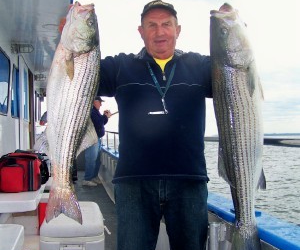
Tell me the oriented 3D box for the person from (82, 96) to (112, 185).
[{"bbox_3d":[-1.065,0.325,8.350,0.570,1.770,0.520,0,-1,-6],"label":"person"}]

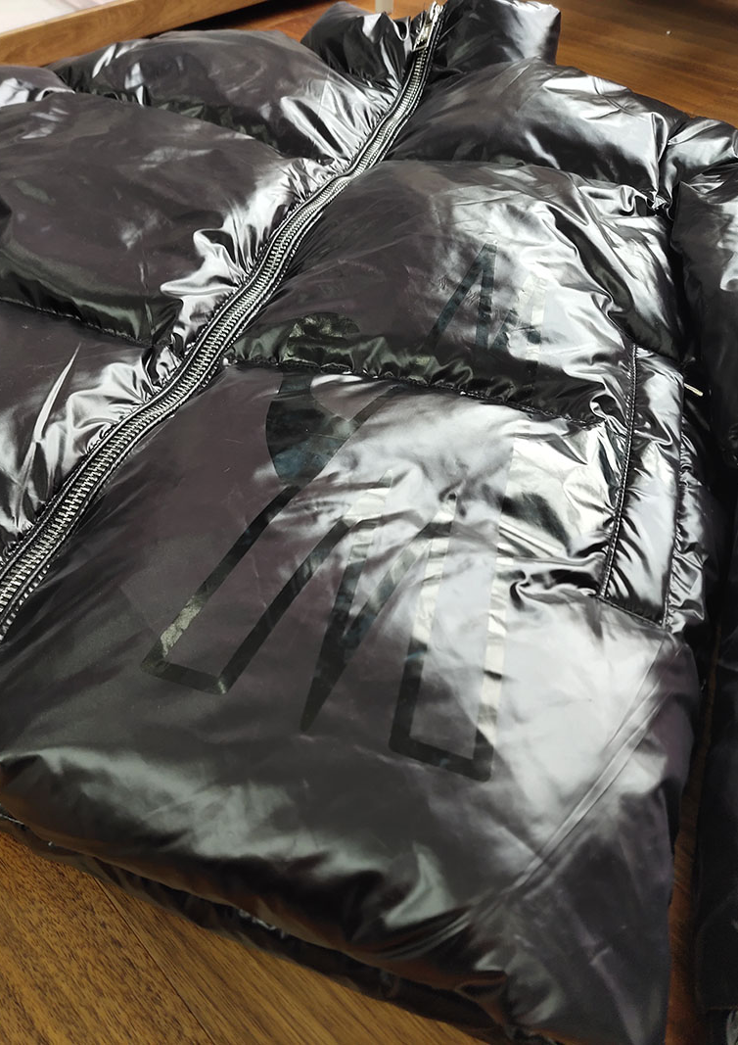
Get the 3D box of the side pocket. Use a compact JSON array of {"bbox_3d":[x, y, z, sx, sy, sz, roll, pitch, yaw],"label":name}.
[{"bbox_3d":[0.133,-0.022,0.436,0.036,0.022,0.175,26,50,-7],"label":"side pocket"}]

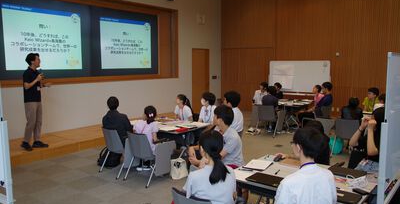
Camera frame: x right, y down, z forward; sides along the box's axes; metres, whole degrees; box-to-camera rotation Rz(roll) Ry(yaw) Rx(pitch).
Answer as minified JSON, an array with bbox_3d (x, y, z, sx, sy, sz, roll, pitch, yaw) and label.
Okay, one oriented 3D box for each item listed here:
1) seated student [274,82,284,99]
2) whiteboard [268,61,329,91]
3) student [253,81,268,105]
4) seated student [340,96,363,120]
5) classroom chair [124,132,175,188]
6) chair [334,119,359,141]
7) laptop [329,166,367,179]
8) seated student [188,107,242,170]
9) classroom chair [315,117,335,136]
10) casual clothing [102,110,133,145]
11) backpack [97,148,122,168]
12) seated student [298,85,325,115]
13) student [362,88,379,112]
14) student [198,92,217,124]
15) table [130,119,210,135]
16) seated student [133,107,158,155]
[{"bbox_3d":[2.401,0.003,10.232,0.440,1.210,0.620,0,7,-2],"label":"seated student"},{"bbox_3d":[3.002,-0.797,10.242,1.870,0.900,0.060,5,9,37],"label":"whiteboard"},{"bbox_3d":[1.873,0.063,9.504,0.460,1.260,0.680,-3,7,-22],"label":"student"},{"bbox_3d":[3.007,0.476,6.525,0.440,1.150,0.660,4,8,33],"label":"seated student"},{"bbox_3d":[-0.756,0.816,5.198,0.600,0.770,0.640,5,9,37],"label":"classroom chair"},{"bbox_3d":[2.953,0.675,6.463,0.590,0.770,0.630,5,9,37],"label":"chair"},{"bbox_3d":[1.408,0.667,3.184,0.215,0.025,0.305,-5,9,-36],"label":"laptop"},{"bbox_3d":[0.163,0.692,3.750,0.720,1.270,0.500,2,7,11],"label":"seated student"},{"bbox_3d":[2.935,0.504,7.898,0.620,0.770,0.600,5,9,37],"label":"classroom chair"},{"bbox_3d":[-1.308,0.380,5.250,0.470,0.540,0.320,4,8,25],"label":"casual clothing"},{"bbox_3d":[-1.518,0.927,5.620,0.380,0.320,0.260,-3,8,-27],"label":"backpack"},{"bbox_3d":[2.867,0.169,8.450,0.760,1.160,0.460,5,9,33],"label":"seated student"},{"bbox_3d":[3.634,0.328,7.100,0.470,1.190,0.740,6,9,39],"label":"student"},{"bbox_3d":[0.113,0.442,6.412,0.460,1.230,0.720,5,9,37],"label":"student"},{"bbox_3d":[-0.558,0.725,5.665,1.200,0.720,0.900,6,9,39],"label":"table"},{"bbox_3d":[-0.824,0.608,5.380,0.480,1.140,0.640,2,7,18],"label":"seated student"}]

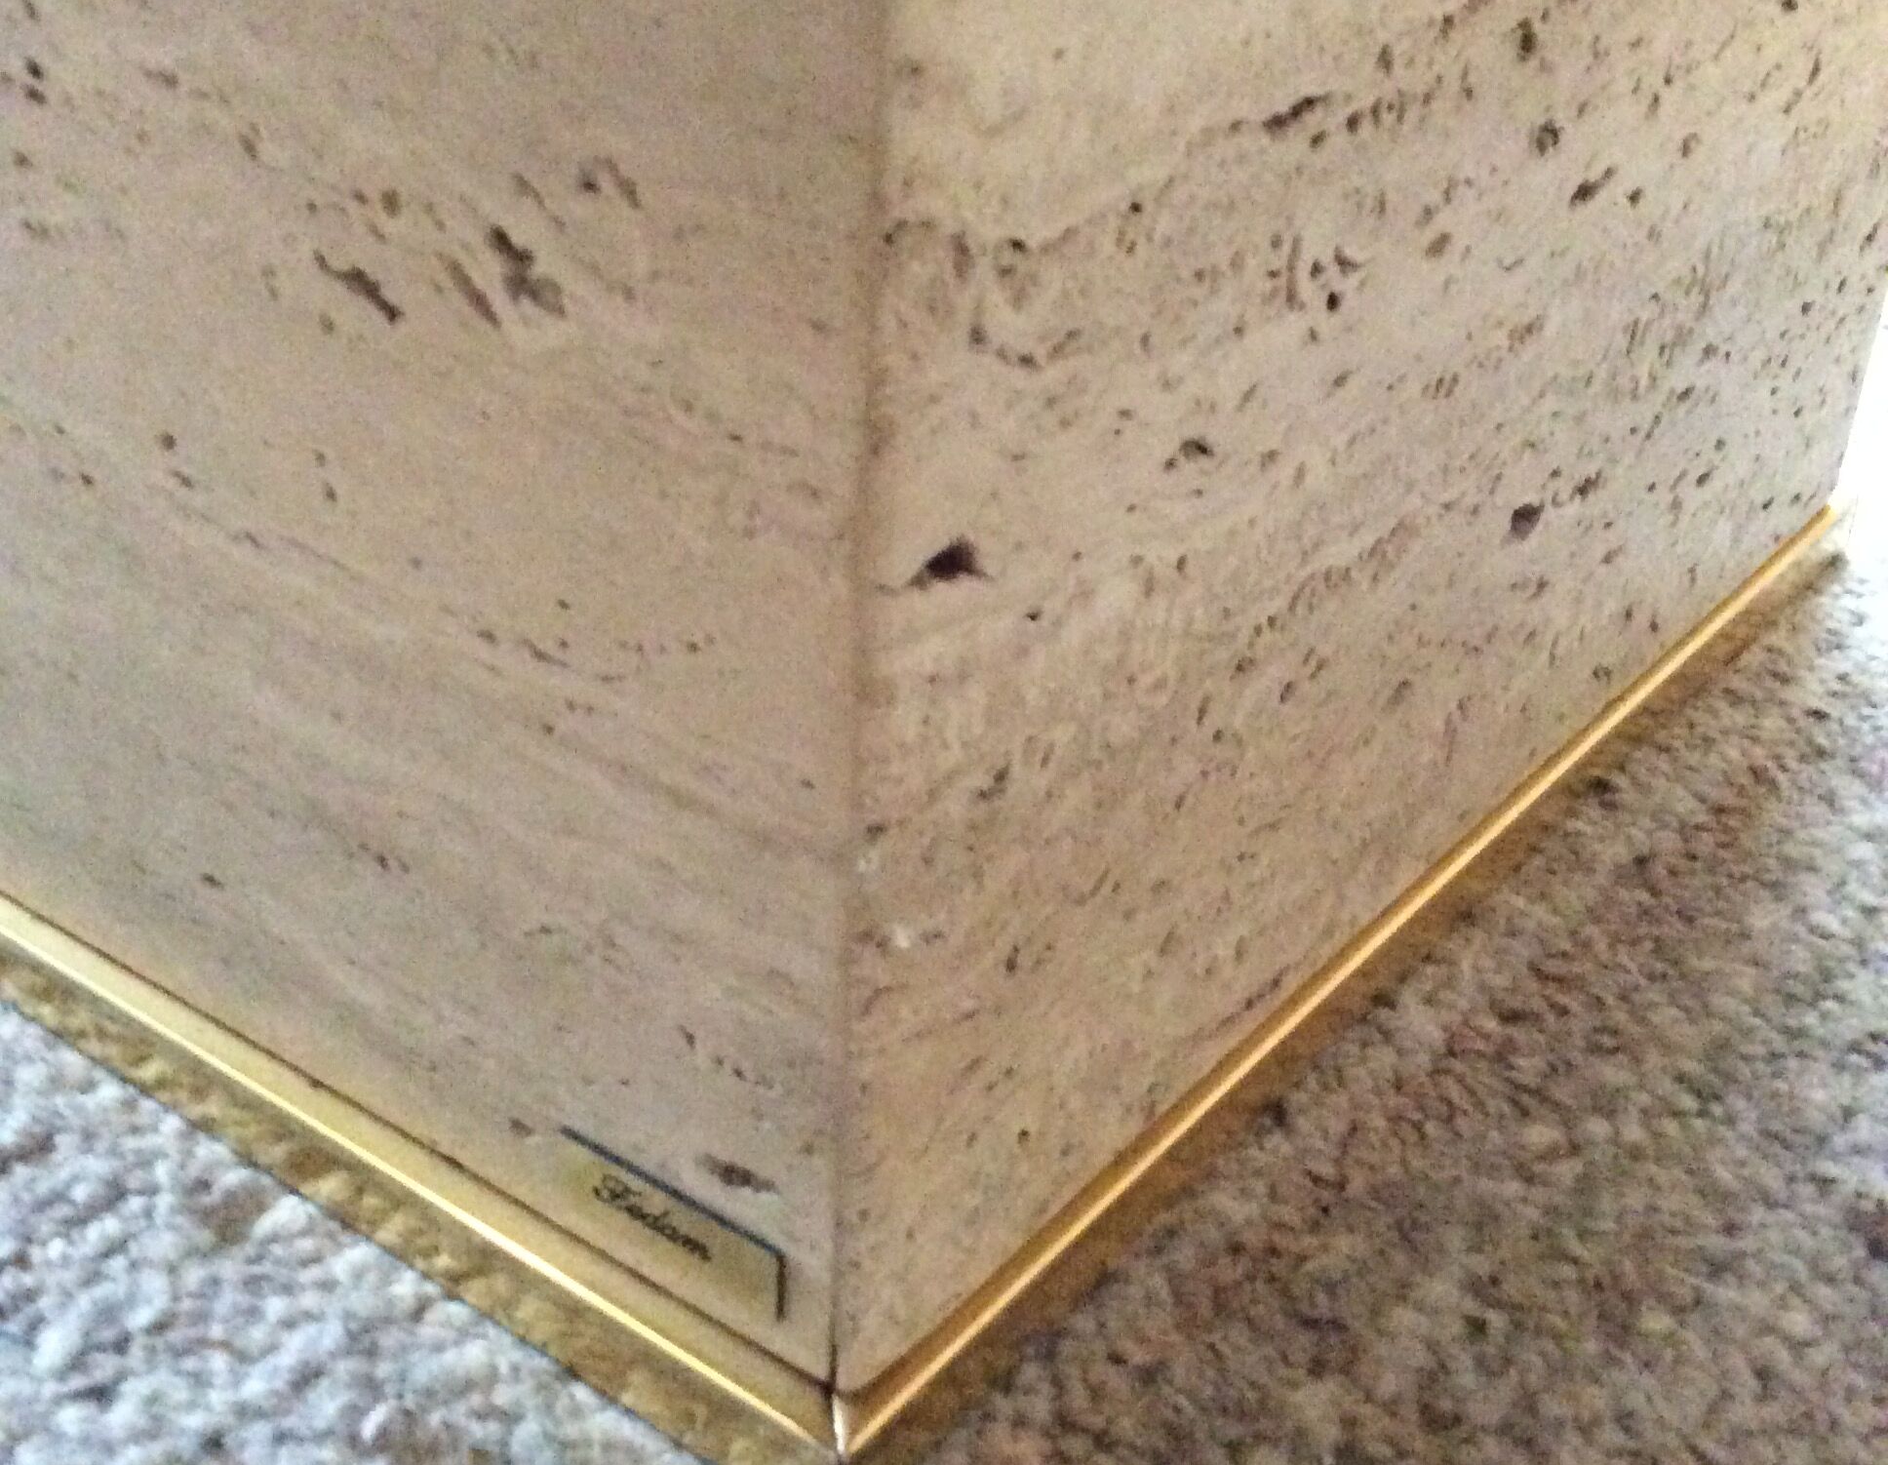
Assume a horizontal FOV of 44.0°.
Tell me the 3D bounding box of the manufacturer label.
[{"bbox_3d":[-0.046,0.081,0.385,0.050,0.015,0.002,22,35,30],"label":"manufacturer label"}]

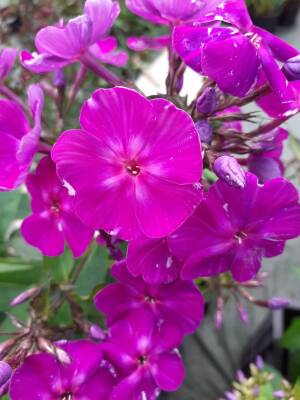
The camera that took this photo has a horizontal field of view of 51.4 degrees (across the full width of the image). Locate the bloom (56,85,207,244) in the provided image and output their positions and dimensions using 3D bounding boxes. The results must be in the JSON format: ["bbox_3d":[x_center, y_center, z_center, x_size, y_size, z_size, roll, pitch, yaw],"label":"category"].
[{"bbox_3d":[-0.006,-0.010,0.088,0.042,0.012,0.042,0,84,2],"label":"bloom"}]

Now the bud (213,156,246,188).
[{"bbox_3d":[0.025,-0.009,0.098,0.007,0.007,0.013,-42,68,0],"label":"bud"}]

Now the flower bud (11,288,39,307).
[{"bbox_3d":[-0.055,0.043,0.138,0.015,0.004,0.004,-31,90,-12],"label":"flower bud"}]

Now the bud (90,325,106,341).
[{"bbox_3d":[-0.021,0.054,0.128,0.008,0.005,0.005,40,90,20],"label":"bud"}]

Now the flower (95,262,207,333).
[{"bbox_3d":[0.000,0.036,0.113,0.039,0.012,0.035,0,38,0],"label":"flower"}]

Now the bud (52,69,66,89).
[{"bbox_3d":[-0.041,-0.055,0.142,0.006,0.009,0.006,-3,12,0],"label":"bud"}]

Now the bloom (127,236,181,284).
[{"bbox_3d":[0.003,0.017,0.105,0.031,0.011,0.029,0,63,0],"label":"bloom"}]

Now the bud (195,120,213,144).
[{"bbox_3d":[0.018,-0.022,0.104,0.006,0.009,0.006,0,53,0],"label":"bud"}]

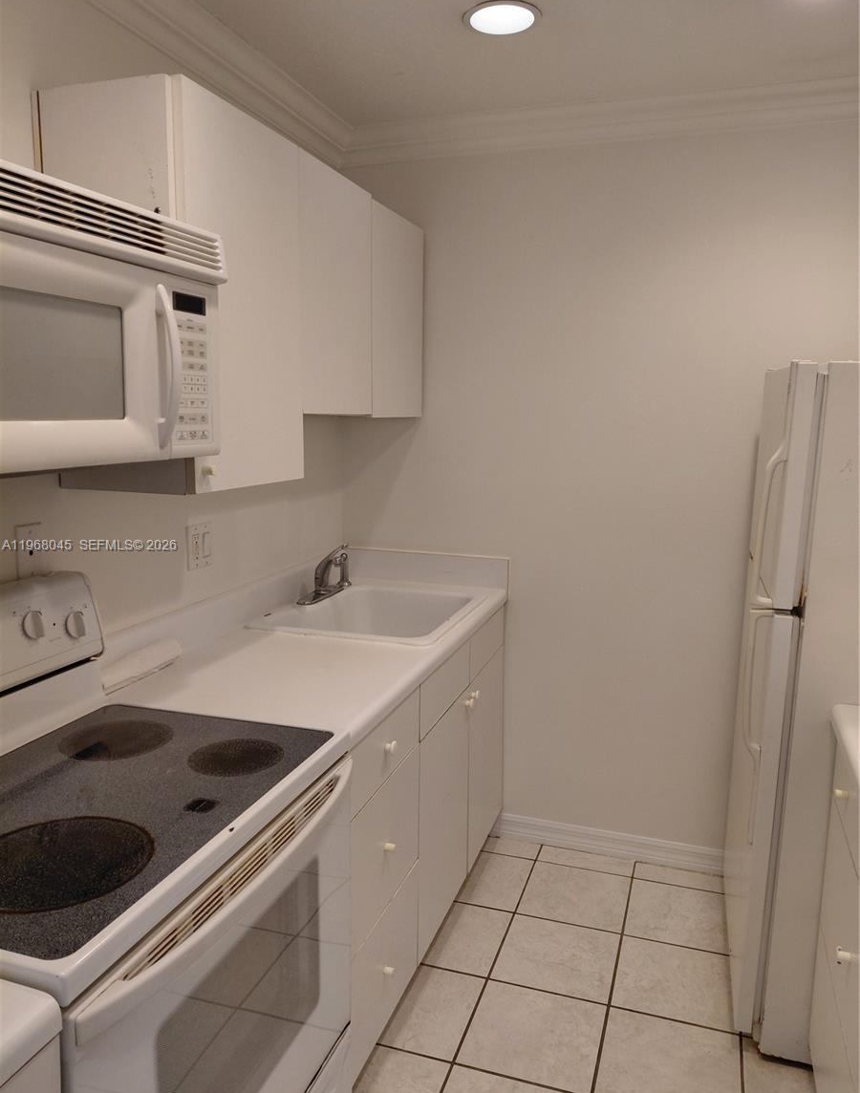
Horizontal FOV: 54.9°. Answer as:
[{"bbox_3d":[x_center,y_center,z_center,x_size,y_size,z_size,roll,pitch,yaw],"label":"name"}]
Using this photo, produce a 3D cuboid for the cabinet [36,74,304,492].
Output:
[{"bbox_3d":[-0.548,-0.540,1.883,0.328,0.794,0.471,3,9,19],"label":"cabinet"}]

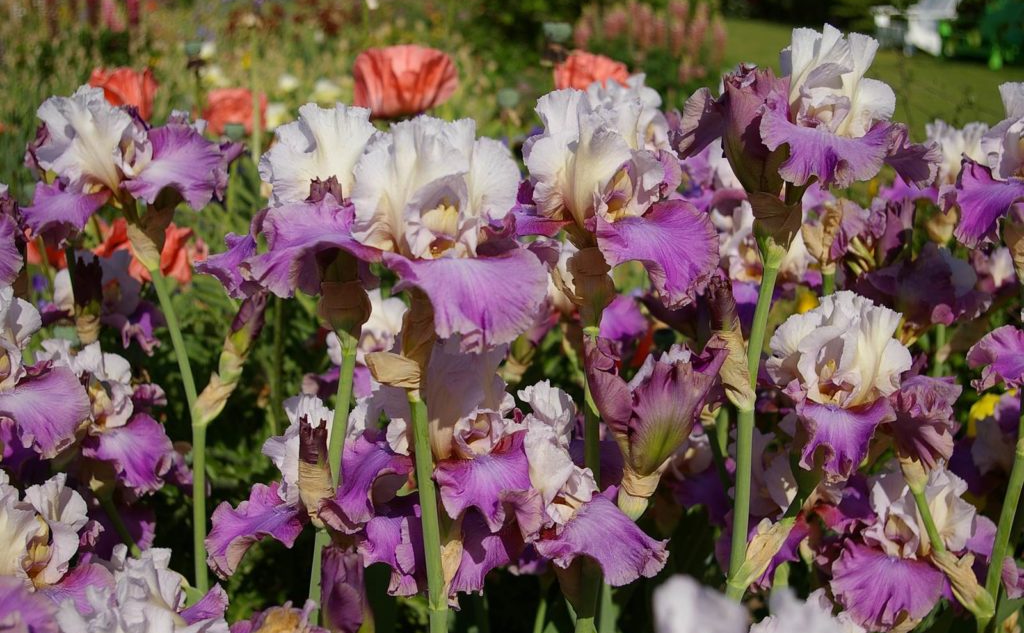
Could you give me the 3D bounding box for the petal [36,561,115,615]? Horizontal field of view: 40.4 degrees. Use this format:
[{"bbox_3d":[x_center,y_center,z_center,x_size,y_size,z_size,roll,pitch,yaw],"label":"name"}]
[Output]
[{"bbox_3d":[-0.268,0.170,0.860,0.060,0.037,0.058,11,18,39],"label":"petal"}]

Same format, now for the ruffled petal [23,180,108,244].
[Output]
[{"bbox_3d":[-0.390,-0.091,1.220,0.065,0.051,0.065,-12,19,-38],"label":"ruffled petal"}]

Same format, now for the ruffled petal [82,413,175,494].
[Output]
[{"bbox_3d":[-0.289,0.103,1.050,0.064,0.050,0.065,-12,19,-40],"label":"ruffled petal"}]

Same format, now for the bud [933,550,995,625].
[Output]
[{"bbox_3d":[0.330,0.198,1.020,0.030,0.064,0.026,-38,9,0],"label":"bud"}]

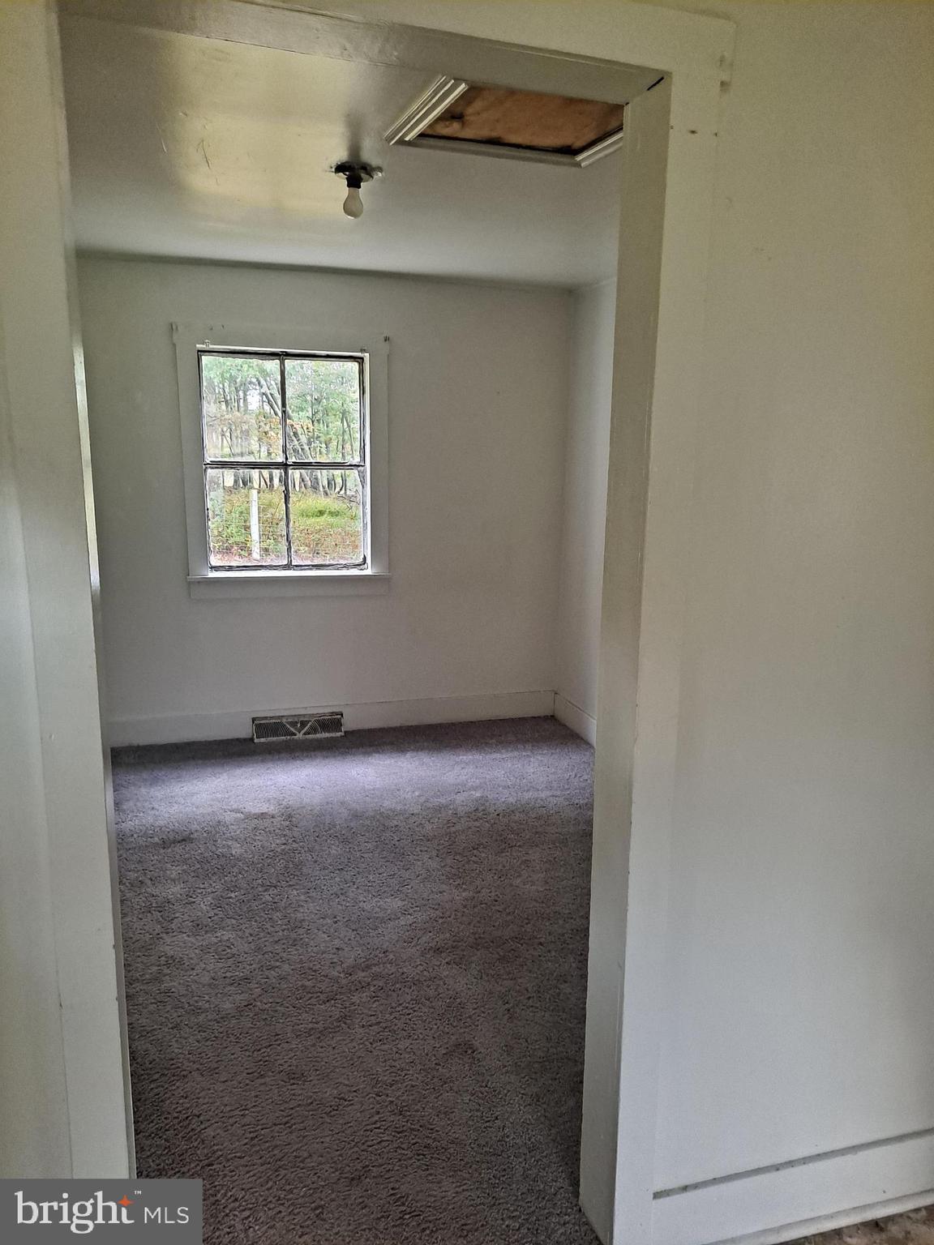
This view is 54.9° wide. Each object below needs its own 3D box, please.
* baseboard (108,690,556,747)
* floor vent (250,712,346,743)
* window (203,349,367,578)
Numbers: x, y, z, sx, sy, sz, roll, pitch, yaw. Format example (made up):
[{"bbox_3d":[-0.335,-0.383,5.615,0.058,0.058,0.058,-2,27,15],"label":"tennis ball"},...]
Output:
[{"bbox_3d":[-0.700,0.499,4.659,2.453,0.142,0.020,-2,11,-15],"label":"baseboard"},{"bbox_3d":[-0.857,0.535,4.579,0.447,0.110,0.060,-2,11,-15],"label":"floor vent"},{"bbox_3d":[-0.876,-0.777,4.433,0.785,1.040,0.080,-2,11,-15],"label":"window"}]

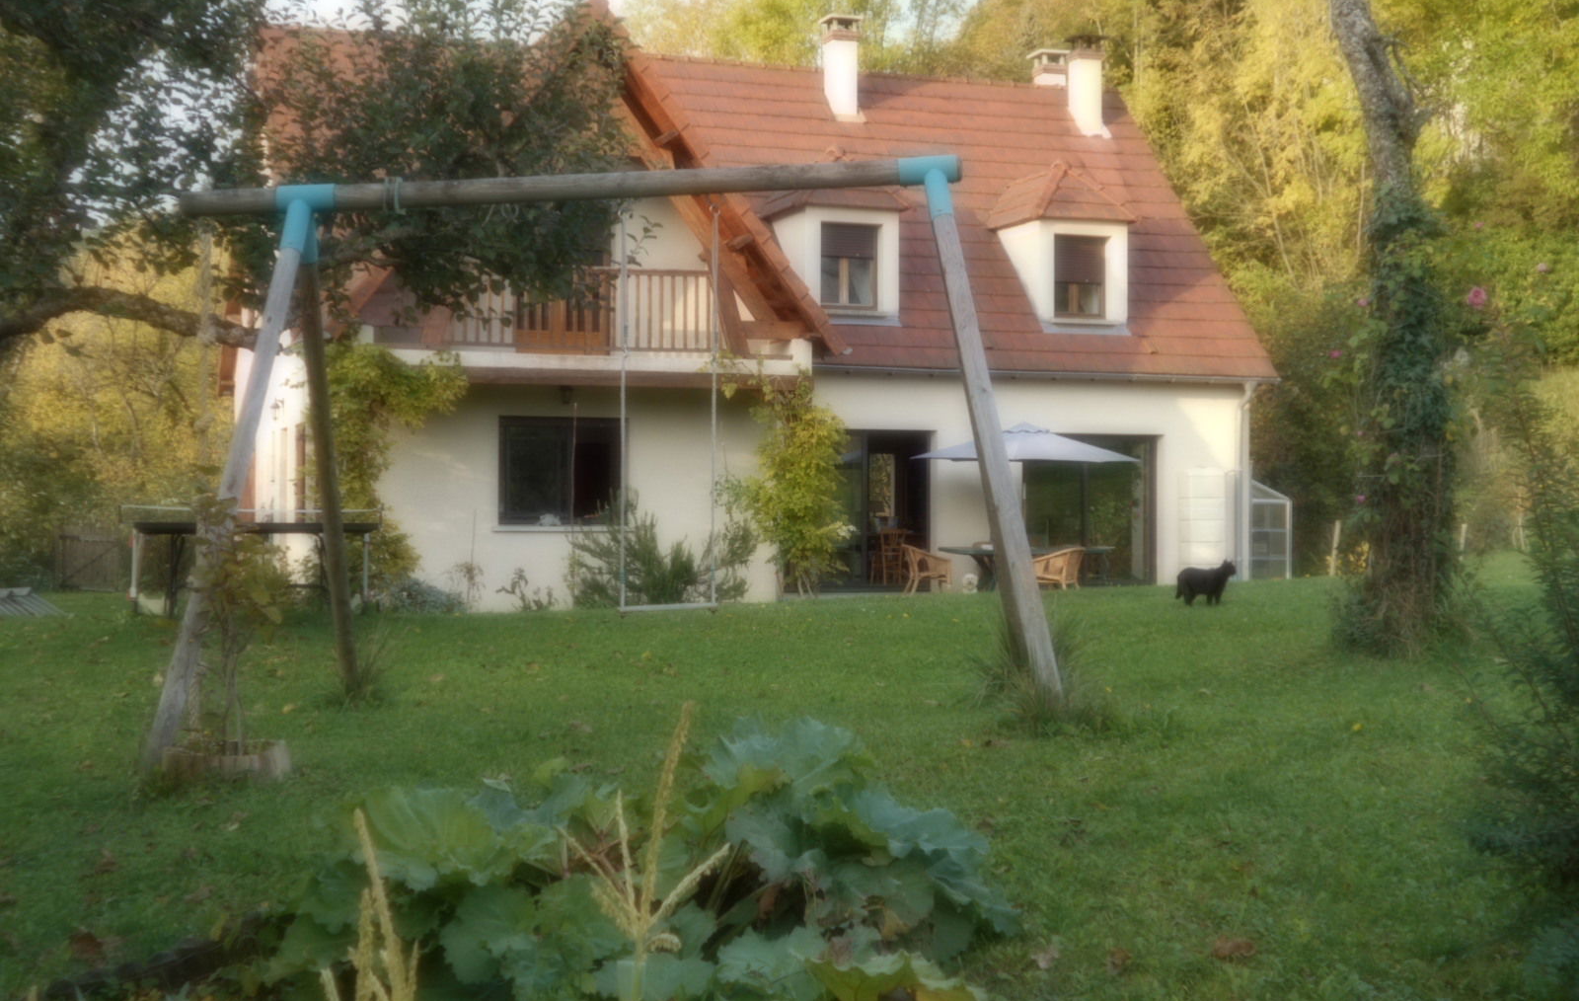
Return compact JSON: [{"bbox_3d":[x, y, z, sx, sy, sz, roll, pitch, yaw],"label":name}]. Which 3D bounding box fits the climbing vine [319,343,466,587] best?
[{"bbox_3d":[-4.934,-0.419,28.200,1.850,3.100,1.000,0,0,-19],"label":"climbing vine"}]

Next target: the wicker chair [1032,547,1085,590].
[{"bbox_3d":[3.560,0.945,30.400,0.620,0.700,0.620,0,0,28],"label":"wicker chair"}]

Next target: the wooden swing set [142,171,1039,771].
[{"bbox_3d":[-0.800,-0.175,10.300,4.000,2.600,2.050,0,0,3],"label":"wooden swing set"}]

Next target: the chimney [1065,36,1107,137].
[{"bbox_3d":[4.880,-6.736,37.368,0.500,1.614,0.580,0,0,-19],"label":"chimney"}]

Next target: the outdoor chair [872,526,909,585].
[{"bbox_3d":[1.490,0.827,33.600,0.430,0.870,0.450,0,0,-29],"label":"outdoor chair"}]

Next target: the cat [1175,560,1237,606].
[{"bbox_3d":[3.468,0.692,19.000,0.510,0.385,0.170,0,0,0],"label":"cat"}]

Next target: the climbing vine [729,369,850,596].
[{"bbox_3d":[0.008,-0.221,30.200,1.500,3.000,1.000,0,0,-19],"label":"climbing vine"}]

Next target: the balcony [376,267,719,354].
[{"bbox_3d":[-3.013,-2.271,27.847,4.217,1.080,1.100,0,0,-19],"label":"balcony"}]

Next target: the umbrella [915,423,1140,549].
[{"bbox_3d":[3.151,0.124,30.294,2.950,2.330,2.950,0,0,0],"label":"umbrella"}]

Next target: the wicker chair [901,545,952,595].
[{"bbox_3d":[1.821,0.931,30.200,0.620,0.700,0.620,0,0,-19],"label":"wicker chair"}]

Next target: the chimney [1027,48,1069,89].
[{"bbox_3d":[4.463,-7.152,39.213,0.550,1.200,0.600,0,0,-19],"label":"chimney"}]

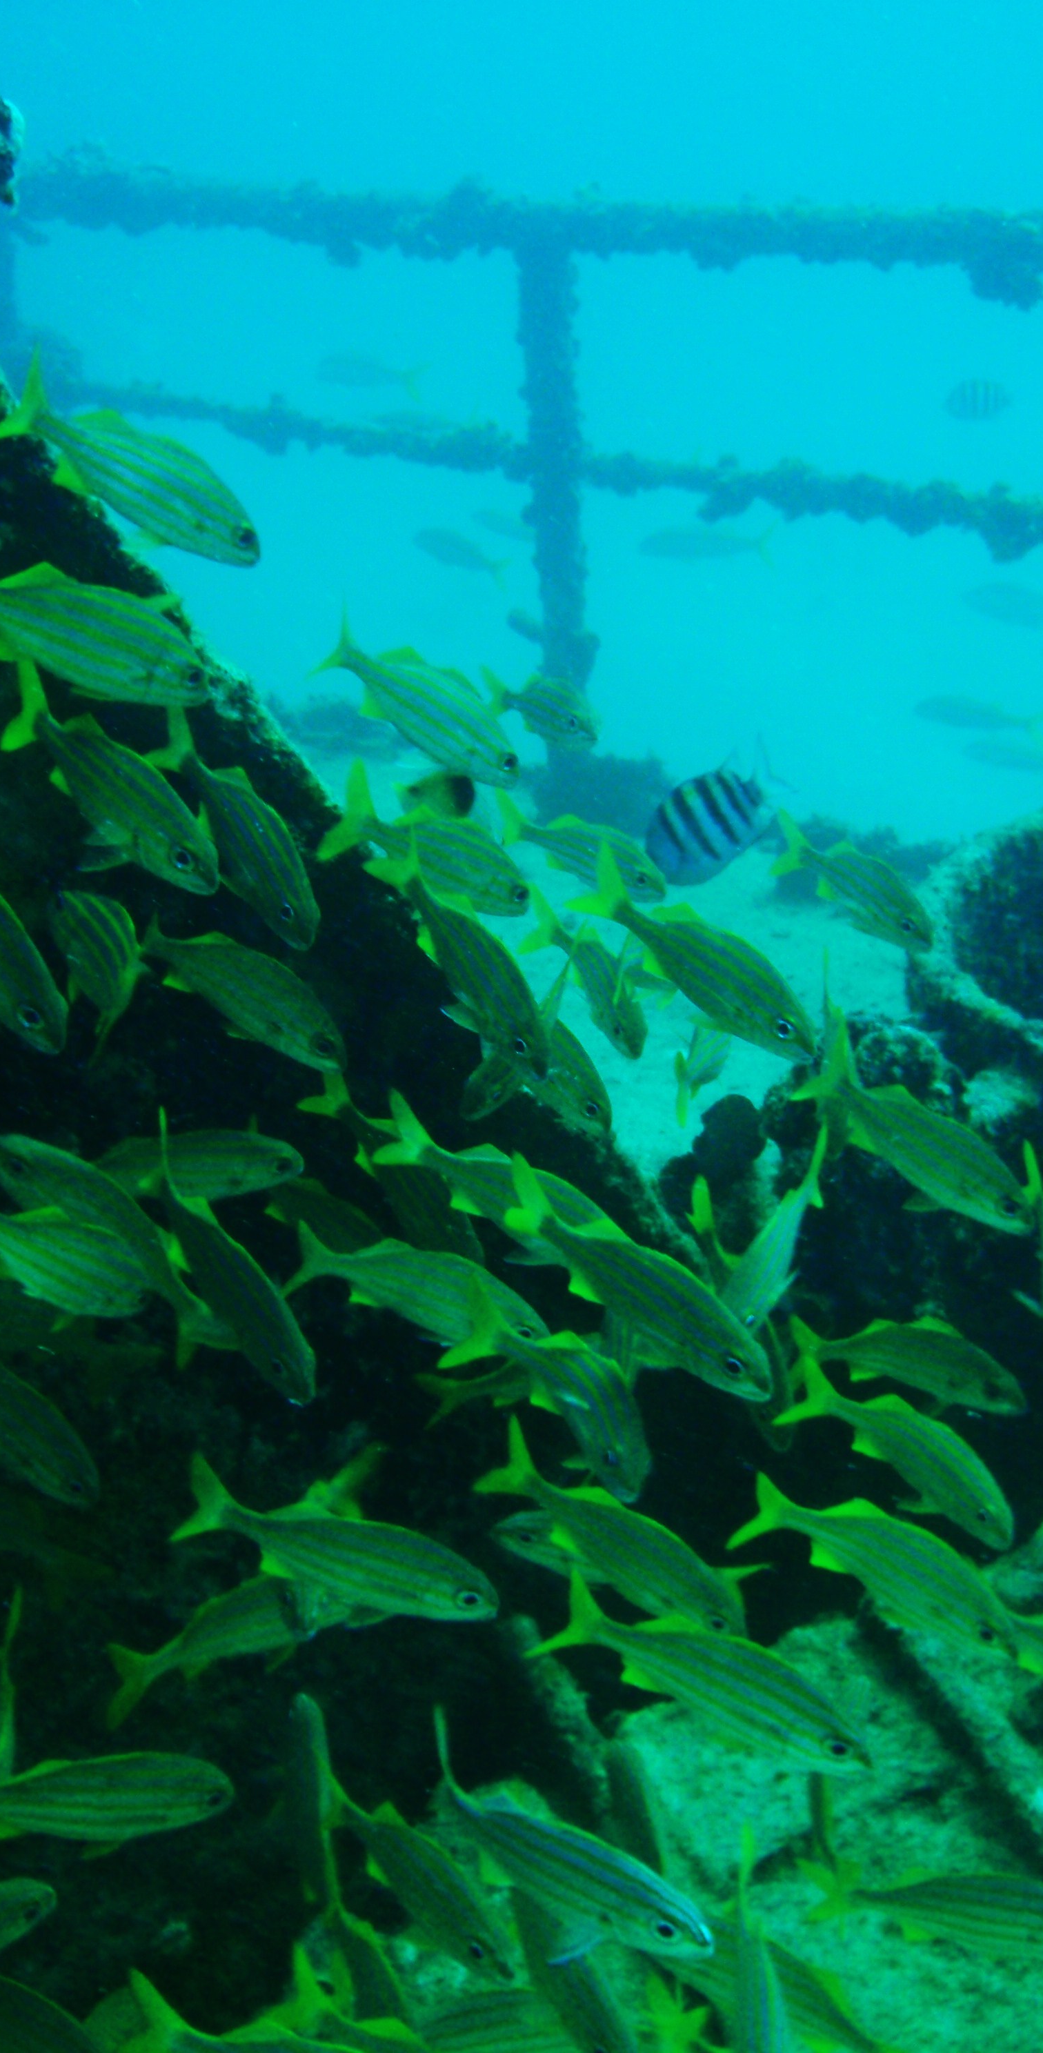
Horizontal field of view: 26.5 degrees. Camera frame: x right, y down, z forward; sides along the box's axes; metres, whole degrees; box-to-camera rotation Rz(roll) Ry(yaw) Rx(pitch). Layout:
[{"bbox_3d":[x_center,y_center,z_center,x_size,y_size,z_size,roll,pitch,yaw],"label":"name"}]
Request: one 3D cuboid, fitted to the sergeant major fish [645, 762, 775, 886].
[{"bbox_3d":[0.157,-0.171,1.800,0.150,0.085,0.032,-33,16,7],"label":"sergeant major fish"}]

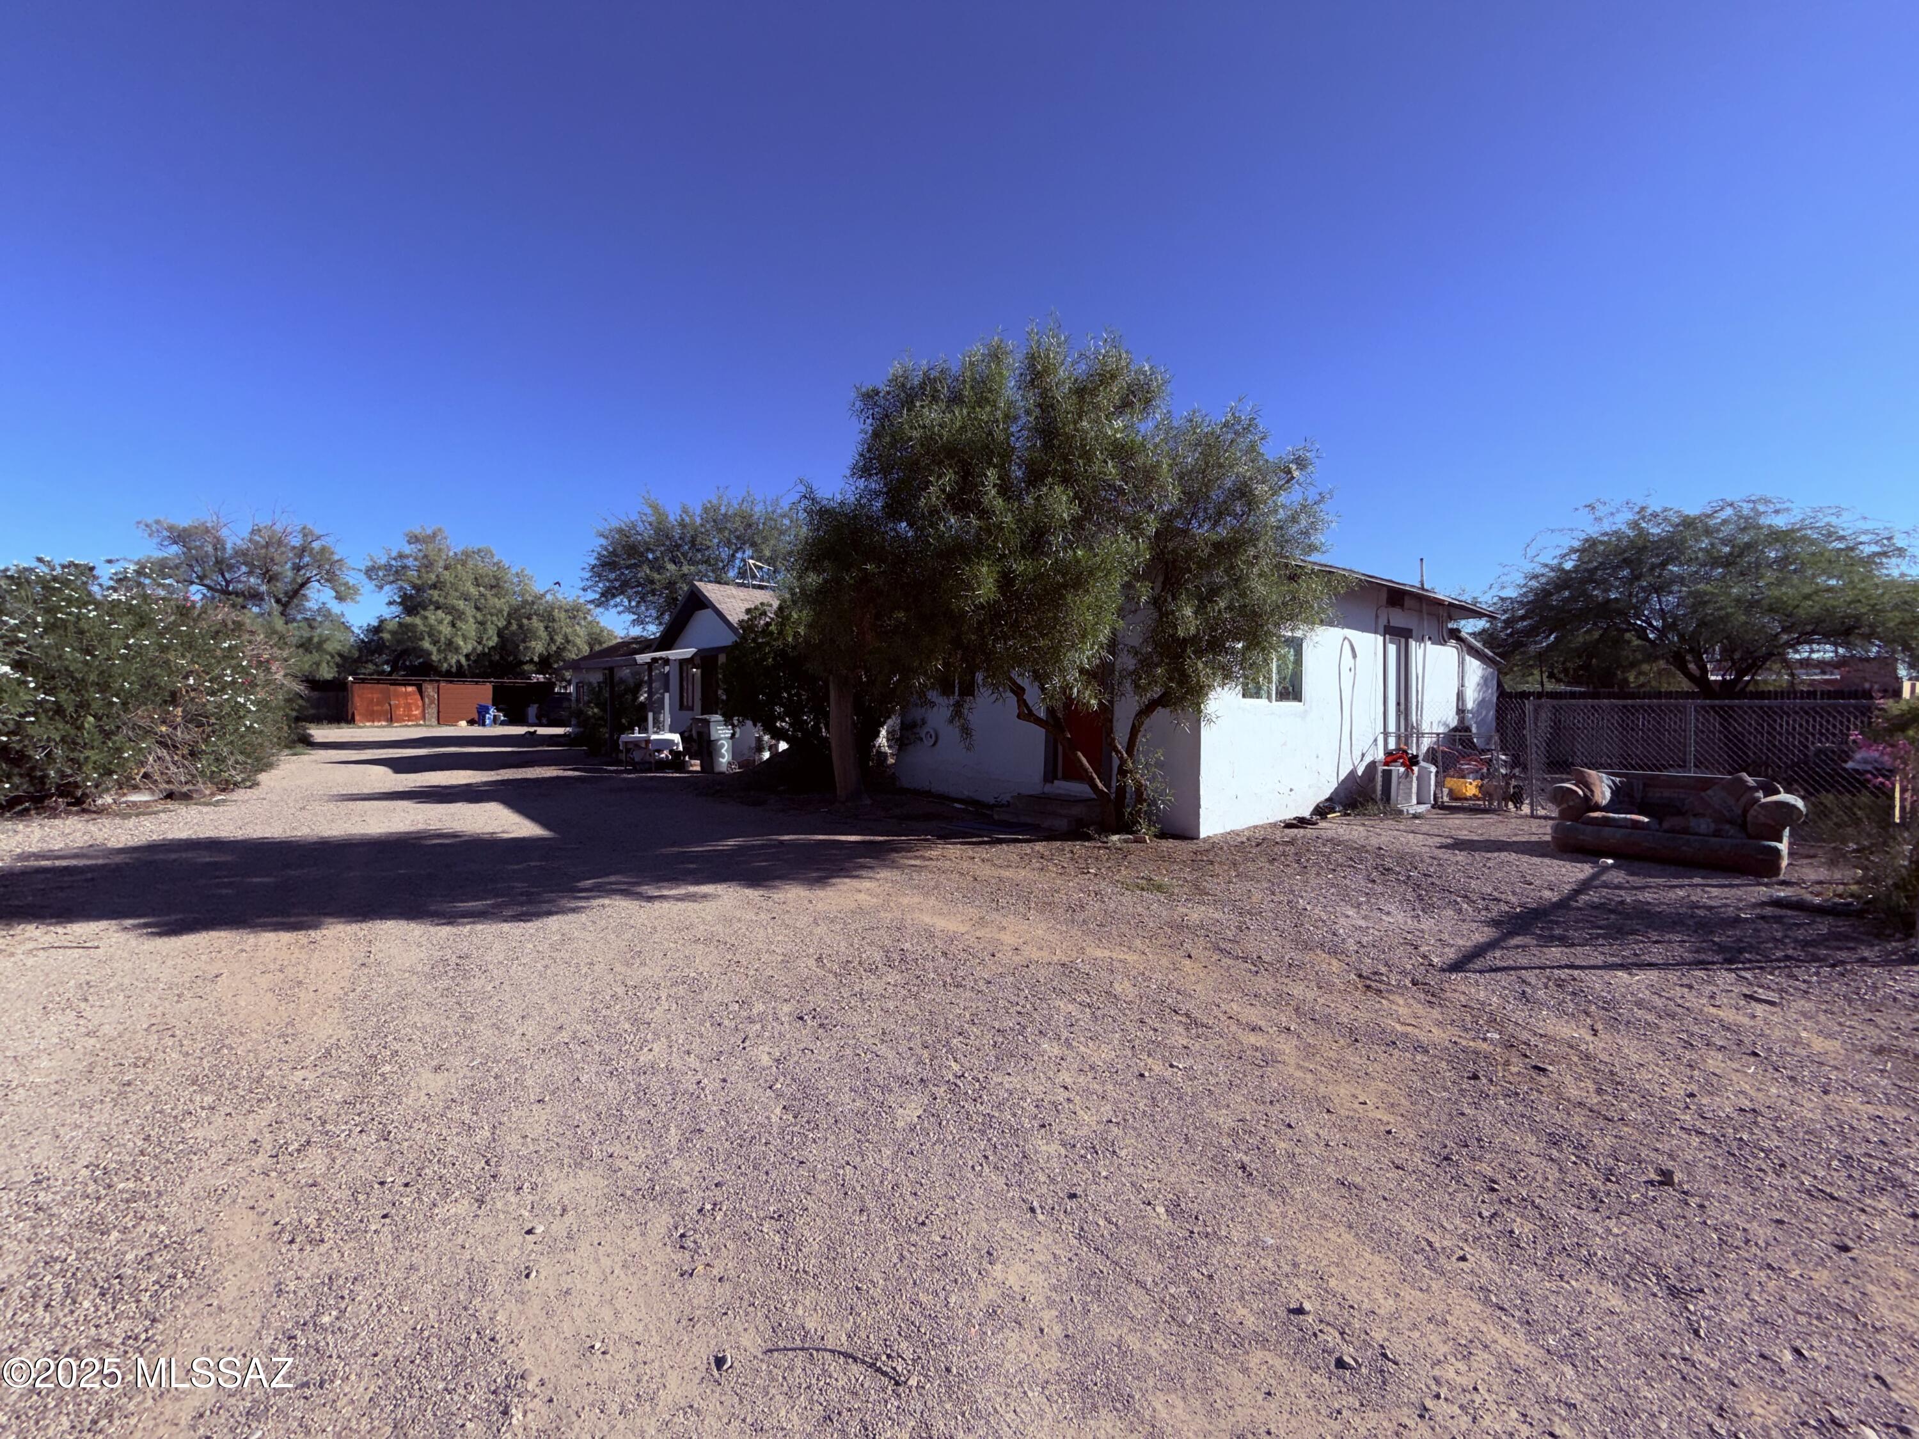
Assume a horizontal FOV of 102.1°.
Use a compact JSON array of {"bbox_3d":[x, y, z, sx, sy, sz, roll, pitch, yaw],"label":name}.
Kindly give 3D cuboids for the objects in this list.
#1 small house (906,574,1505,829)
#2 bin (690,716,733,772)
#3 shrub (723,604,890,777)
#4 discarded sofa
[{"bbox_3d":[4.491,-0.519,13.351,10.200,3.300,6.100,-1,2,-41],"label":"small house"},{"bbox_3d":[-4.920,0.511,15.485,0.650,1.130,0.780,1,2,37],"label":"bin"},{"bbox_3d":[-2.850,-0.473,14.459,3.000,3.150,2.700,0,2,-12],"label":"shrub"},{"bbox_3d":[6.600,0.897,7.190,0.900,0.790,1.670,-1,2,-43],"label":"discarded sofa"}]

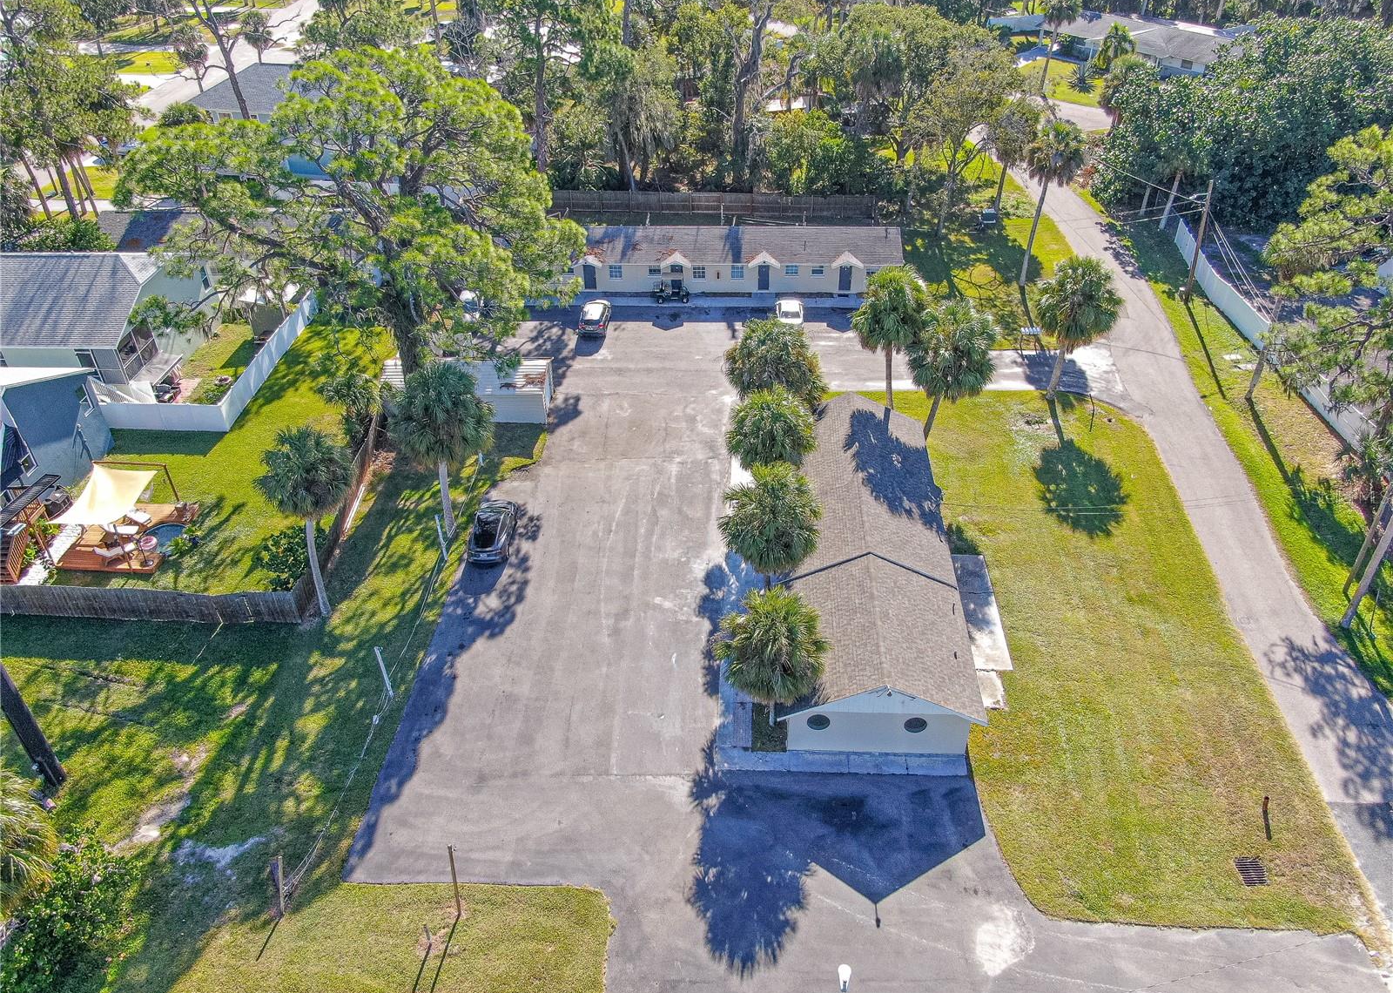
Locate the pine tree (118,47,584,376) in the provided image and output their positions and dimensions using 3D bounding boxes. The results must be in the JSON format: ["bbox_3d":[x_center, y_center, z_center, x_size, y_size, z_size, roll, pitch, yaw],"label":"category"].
[{"bbox_3d":[-17.144,-11.702,55.006,22.500,21.000,18.500,-2,35,0],"label":"pine tree"}]

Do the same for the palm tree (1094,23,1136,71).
[{"bbox_3d":[48.708,-52.395,122.091,4.594,5.600,4.594,1,36,3],"label":"palm tree"}]

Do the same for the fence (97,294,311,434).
[{"bbox_3d":[-31.217,-9.155,68.054,7.800,1.800,15.300,1,37,3],"label":"fence"}]

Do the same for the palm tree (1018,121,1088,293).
[{"bbox_3d":[24.663,-20.463,73.686,4.170,11.400,4.170,1,36,3],"label":"palm tree"}]

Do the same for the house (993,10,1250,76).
[{"bbox_3d":[56.913,-59.393,135.723,17.000,4.300,32.000,-22,40,-27],"label":"house"}]

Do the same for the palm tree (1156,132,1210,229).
[{"bbox_3d":[37.180,-24.505,81.077,4.100,7.800,4.100,1,37,3],"label":"palm tree"}]

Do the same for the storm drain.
[{"bbox_3d":[19.619,13.211,36.925,0.860,0.100,1.080,-1,36,1],"label":"storm drain"}]

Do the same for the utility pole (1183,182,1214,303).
[{"bbox_3d":[33.281,-16.813,70.260,1.700,8.750,0.450,-15,39,-17],"label":"utility pole"}]

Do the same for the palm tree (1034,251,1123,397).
[{"bbox_3d":[21.831,-9.661,61.075,5.100,8.900,5.100,-2,35,0],"label":"palm tree"}]

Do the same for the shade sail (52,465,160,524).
[{"bbox_3d":[-29.622,0.060,52.547,3.700,0.700,4.900,1,36,3],"label":"shade sail"}]

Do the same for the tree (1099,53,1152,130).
[{"bbox_3d":[41.504,-39.157,102.105,4.813,7.800,4.813,1,36,3],"label":"tree"}]

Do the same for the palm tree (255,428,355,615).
[{"bbox_3d":[-16.632,1.397,46.326,4.300,10.400,4.300,1,37,3],"label":"palm tree"}]

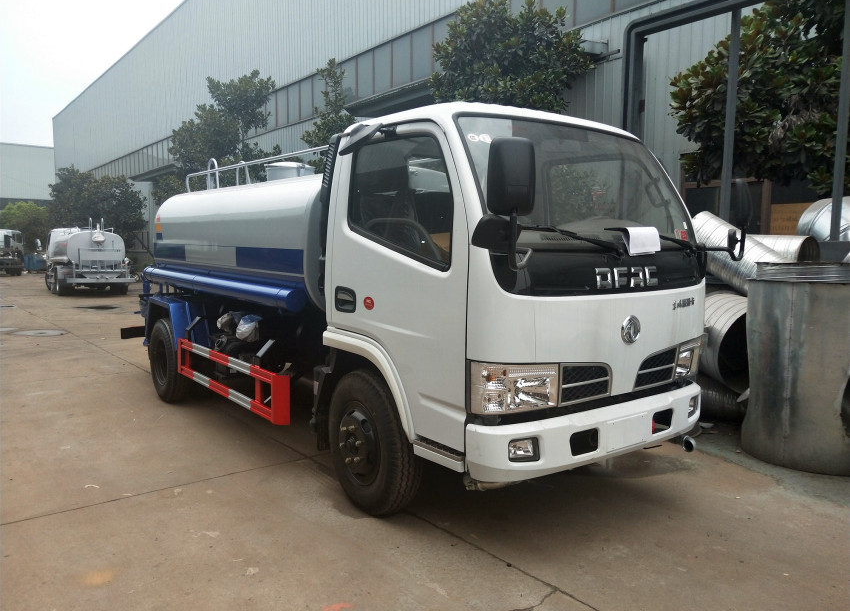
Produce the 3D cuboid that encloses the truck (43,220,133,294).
[{"bbox_3d":[-11.082,-1.610,20.033,1.930,2.250,5.500,-2,6,-38],"label":"truck"}]

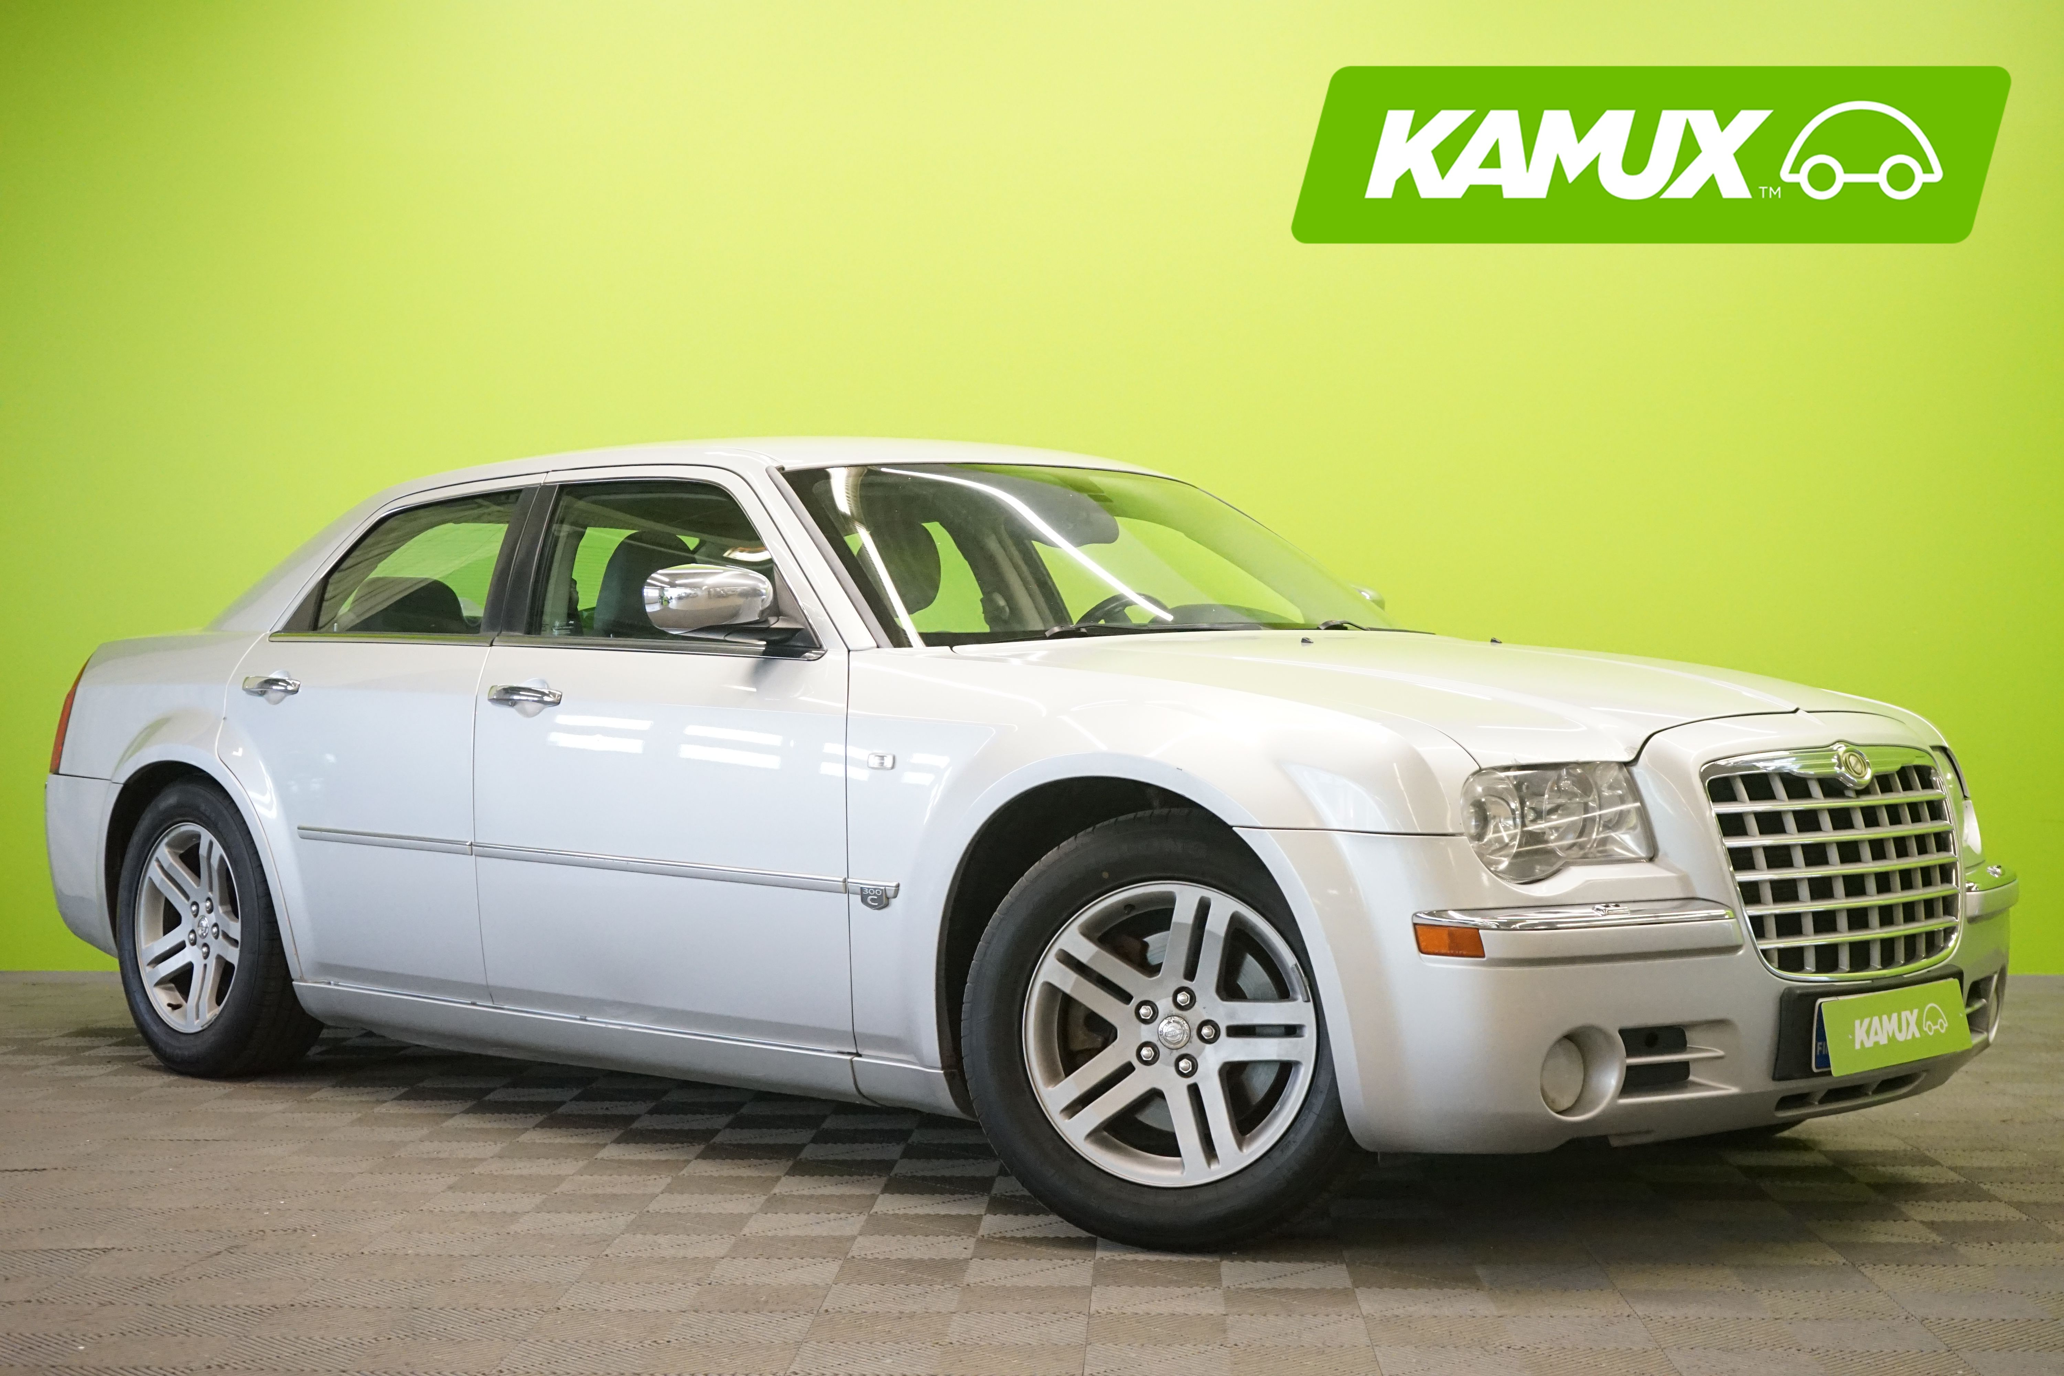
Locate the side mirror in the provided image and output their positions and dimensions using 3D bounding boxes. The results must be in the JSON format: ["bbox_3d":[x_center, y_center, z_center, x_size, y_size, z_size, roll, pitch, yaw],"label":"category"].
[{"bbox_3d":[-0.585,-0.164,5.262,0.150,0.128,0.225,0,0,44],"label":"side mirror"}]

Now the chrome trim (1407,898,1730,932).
[{"bbox_3d":[0.828,0.342,4.345,0.547,0.048,0.136,0,0,-32],"label":"chrome trim"}]

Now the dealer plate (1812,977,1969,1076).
[{"bbox_3d":[1.402,0.547,4.644,0.450,0.118,0.030,0,-9,-45],"label":"dealer plate"}]

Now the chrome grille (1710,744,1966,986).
[{"bbox_3d":[1.358,0.288,4.736,0.110,0.385,0.800,0,0,44],"label":"chrome grille"}]

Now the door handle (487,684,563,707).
[{"bbox_3d":[-1.025,0.018,5.775,0.250,0.042,0.050,0,0,45],"label":"door handle"}]

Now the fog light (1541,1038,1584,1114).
[{"bbox_3d":[0.798,0.587,4.352,0.055,0.112,0.112,0,0,44],"label":"fog light"}]

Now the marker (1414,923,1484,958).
[{"bbox_3d":[0.612,0.370,4.218,0.105,0.048,0.035,0,0,23],"label":"marker"}]

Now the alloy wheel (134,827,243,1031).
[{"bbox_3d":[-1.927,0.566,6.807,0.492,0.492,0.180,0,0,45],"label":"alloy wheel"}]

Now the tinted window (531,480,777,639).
[{"bbox_3d":[-0.732,-0.253,5.668,0.911,0.386,0.050,0,-23,45],"label":"tinted window"}]

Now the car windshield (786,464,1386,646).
[{"bbox_3d":[0.187,-0.262,5.859,1.400,0.120,0.770,0,33,-45],"label":"car windshield"}]

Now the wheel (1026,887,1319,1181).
[{"bbox_3d":[0.246,0.564,4.694,0.490,0.490,0.190,0,0,18],"label":"wheel"}]

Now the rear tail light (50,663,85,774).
[{"bbox_3d":[-2.519,0.071,7.569,0.140,0.310,0.190,0,0,33],"label":"rear tail light"}]

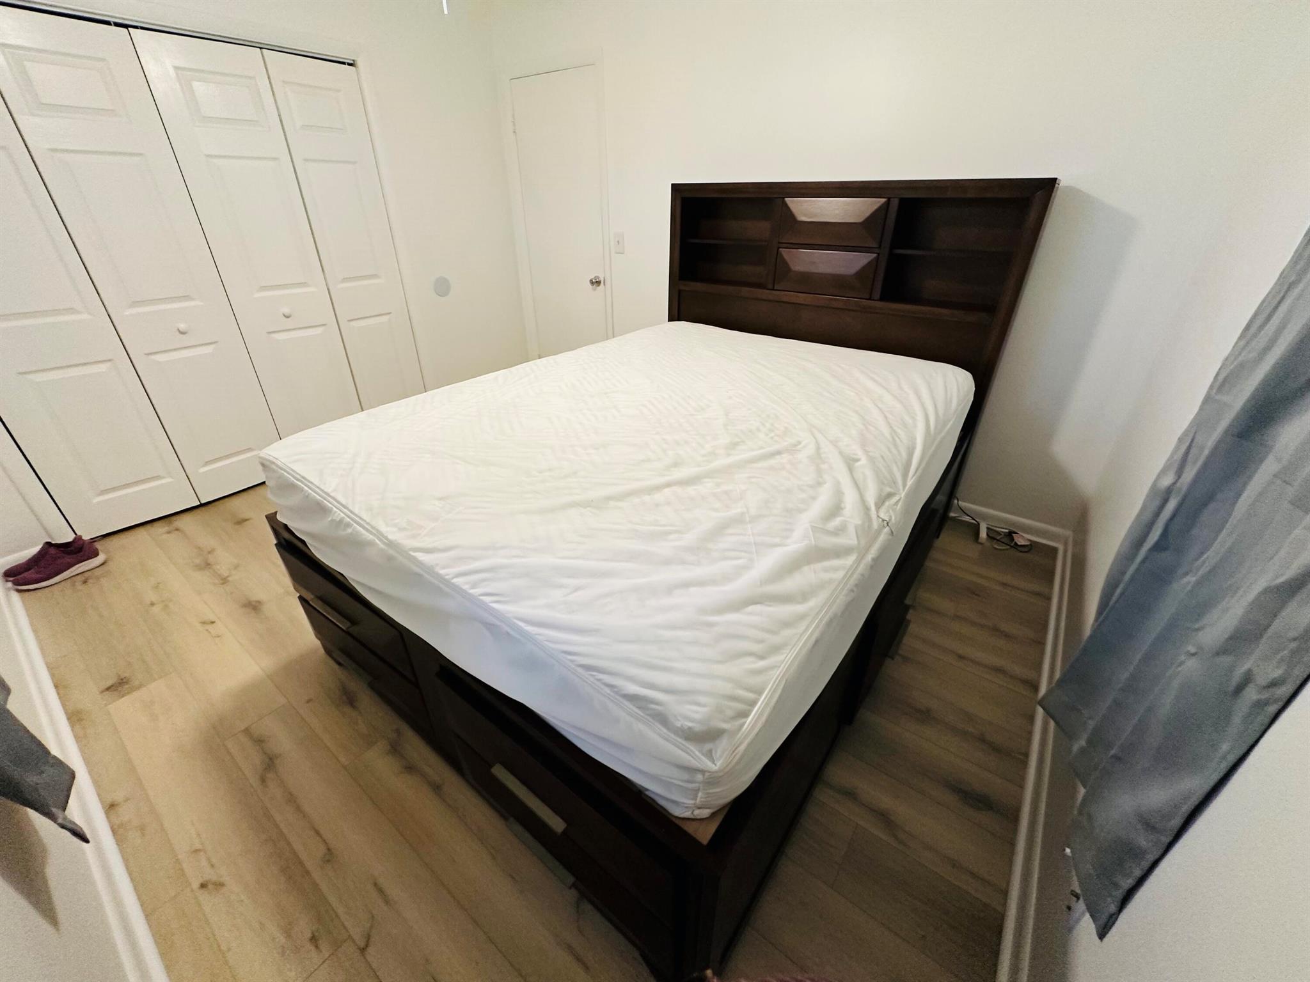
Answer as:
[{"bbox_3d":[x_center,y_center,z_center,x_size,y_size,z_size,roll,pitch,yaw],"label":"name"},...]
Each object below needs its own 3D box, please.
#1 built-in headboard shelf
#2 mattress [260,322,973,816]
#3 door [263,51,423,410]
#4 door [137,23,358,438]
[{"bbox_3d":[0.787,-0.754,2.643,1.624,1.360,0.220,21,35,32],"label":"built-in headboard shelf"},{"bbox_3d":[0.106,-0.188,1.844,1.529,0.265,2.053,21,35,32],"label":"mattress"},{"bbox_3d":[-1.684,-1.237,3.062,0.040,1.988,0.453,17,33,27],"label":"door"},{"bbox_3d":[-1.959,-1.064,2.752,0.040,1.988,0.453,25,38,37],"label":"door"}]

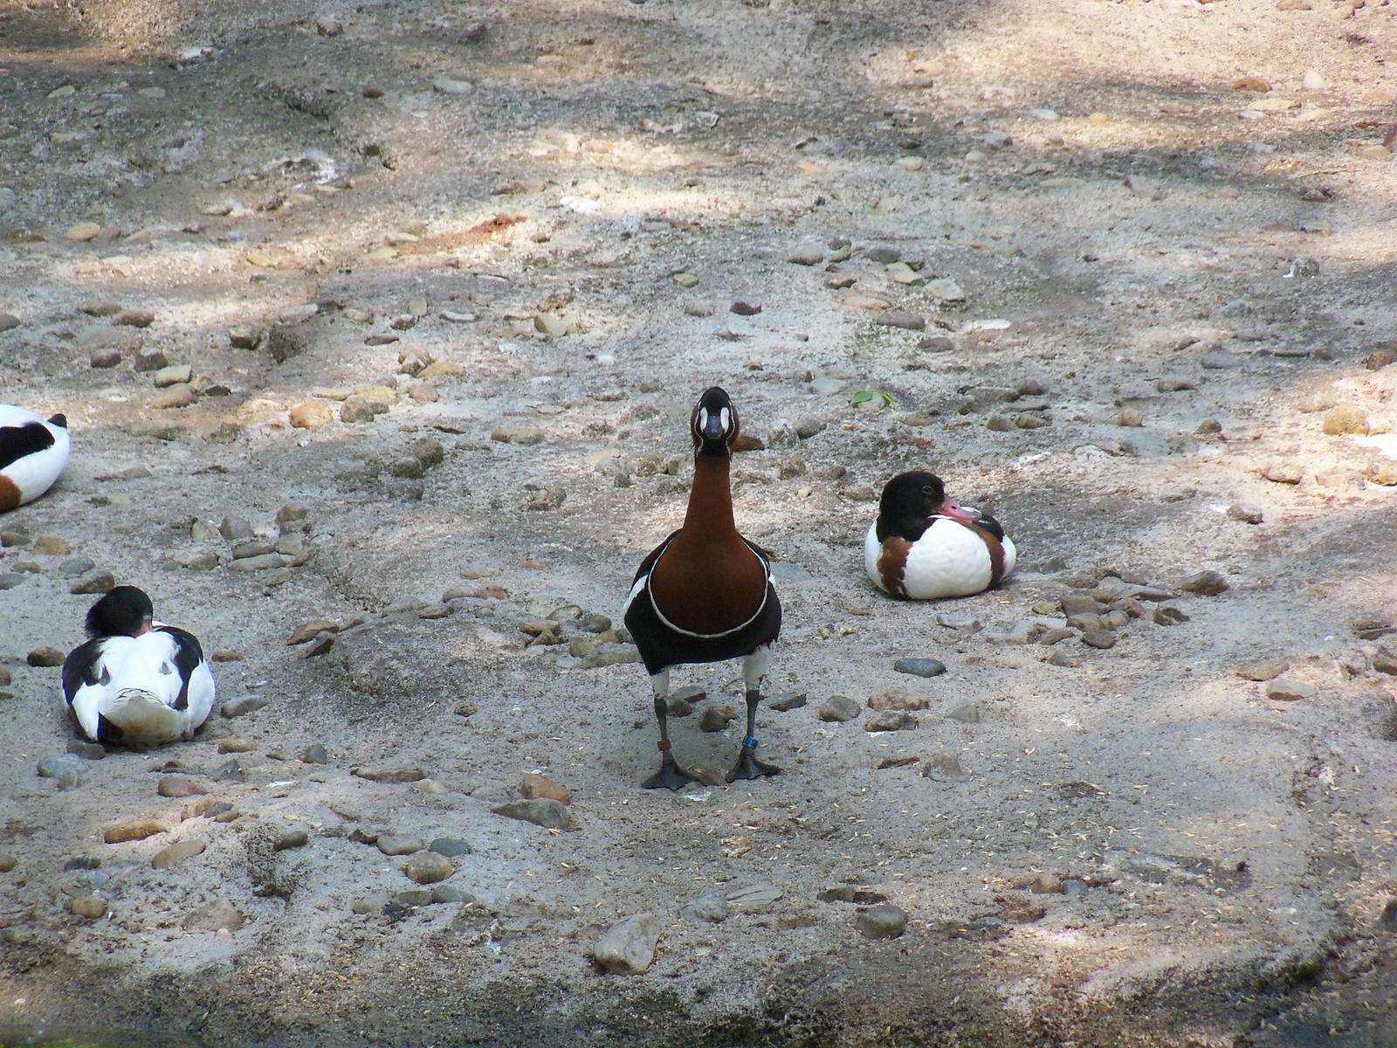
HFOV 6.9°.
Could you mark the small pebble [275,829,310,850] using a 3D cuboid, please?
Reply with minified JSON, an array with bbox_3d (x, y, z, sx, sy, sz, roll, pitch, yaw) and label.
[{"bbox_3d":[-0.391,0.304,11.123,0.034,0.018,0.025,-7,18,-24],"label":"small pebble"}]

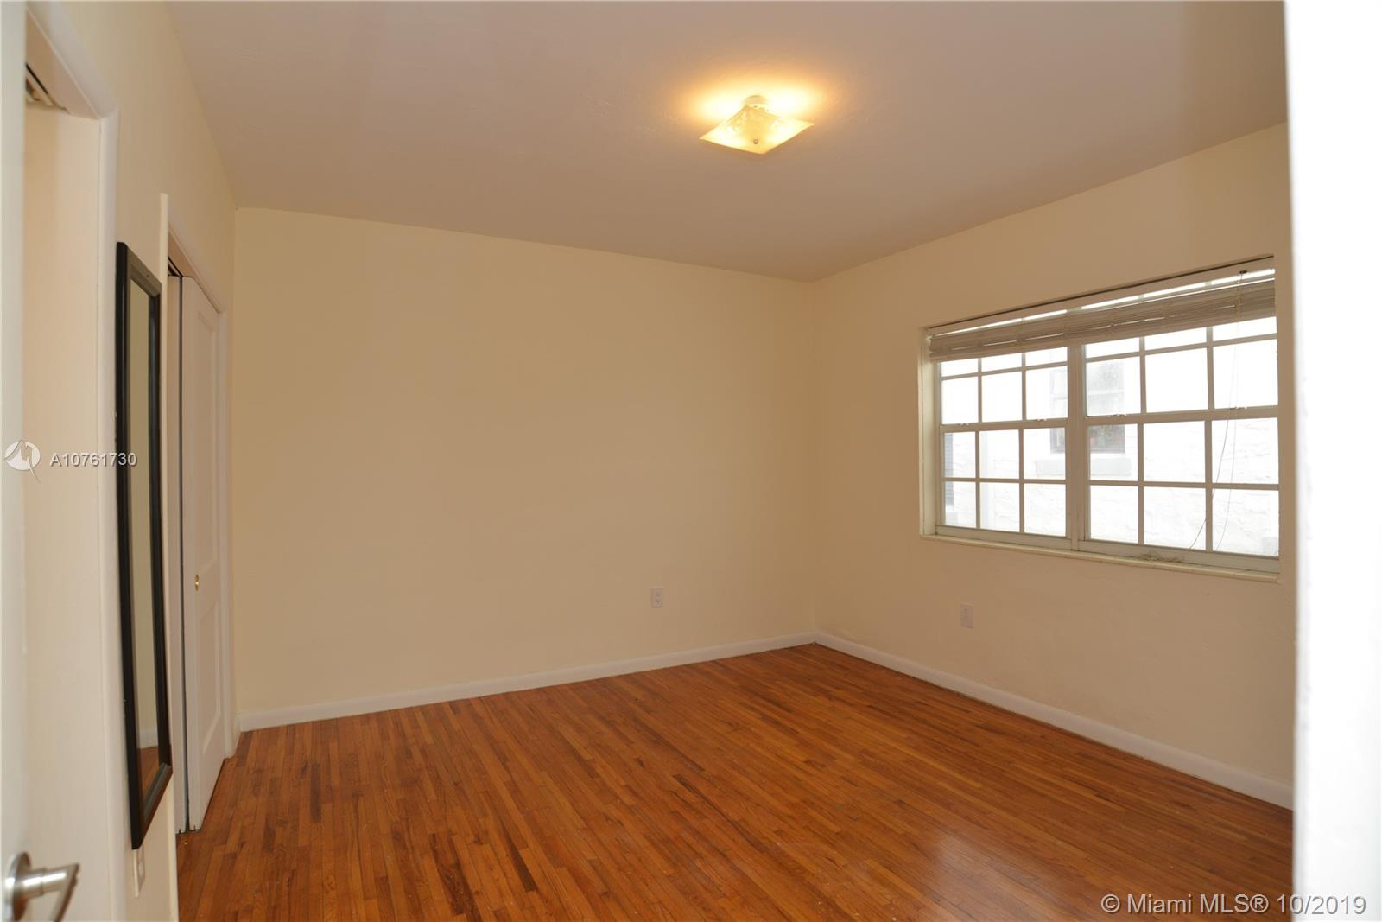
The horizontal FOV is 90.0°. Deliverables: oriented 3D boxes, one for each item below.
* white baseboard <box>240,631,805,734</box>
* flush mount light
[{"bbox_3d":[-0.672,1.286,4.180,3.500,0.083,0.020,-1,0,-27],"label":"white baseboard"},{"bbox_3d":[0.230,-1.195,2.430,0.285,0.140,0.285,-1,0,-29],"label":"flush mount light"}]

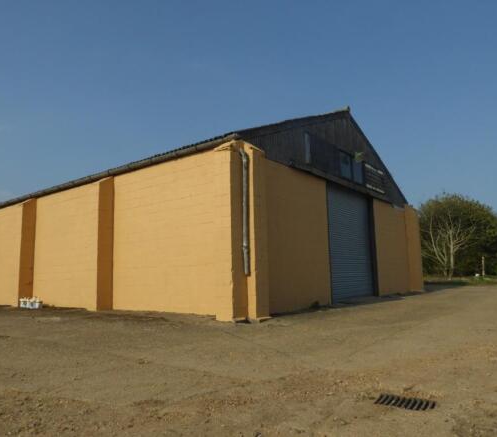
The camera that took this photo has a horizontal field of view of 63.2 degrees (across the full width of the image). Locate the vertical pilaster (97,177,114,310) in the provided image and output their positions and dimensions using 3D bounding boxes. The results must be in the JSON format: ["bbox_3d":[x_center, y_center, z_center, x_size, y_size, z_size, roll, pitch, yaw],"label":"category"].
[{"bbox_3d":[-4.025,0.644,11.090,0.444,3.660,0.476,-8,-10,37],"label":"vertical pilaster"}]

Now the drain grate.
[{"bbox_3d":[1.349,1.596,3.470,0.481,0.040,0.283,-6,-9,31],"label":"drain grate"}]

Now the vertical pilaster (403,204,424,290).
[{"bbox_3d":[7.663,1.333,18.551,0.604,3.962,0.476,-8,-10,37],"label":"vertical pilaster"}]

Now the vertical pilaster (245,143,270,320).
[{"bbox_3d":[0.053,0.235,8.651,0.549,3.697,0.476,-8,-10,37],"label":"vertical pilaster"}]

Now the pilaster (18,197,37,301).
[{"bbox_3d":[-7.596,1.124,13.769,0.439,3.651,0.476,-8,-10,37],"label":"pilaster"}]

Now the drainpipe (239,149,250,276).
[{"bbox_3d":[-0.067,-0.133,8.311,0.146,2.635,0.183,-8,-10,37],"label":"drainpipe"}]

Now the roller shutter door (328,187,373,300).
[{"bbox_3d":[3.528,0.951,13.822,0.119,3.596,3.843,-8,-10,37],"label":"roller shutter door"}]

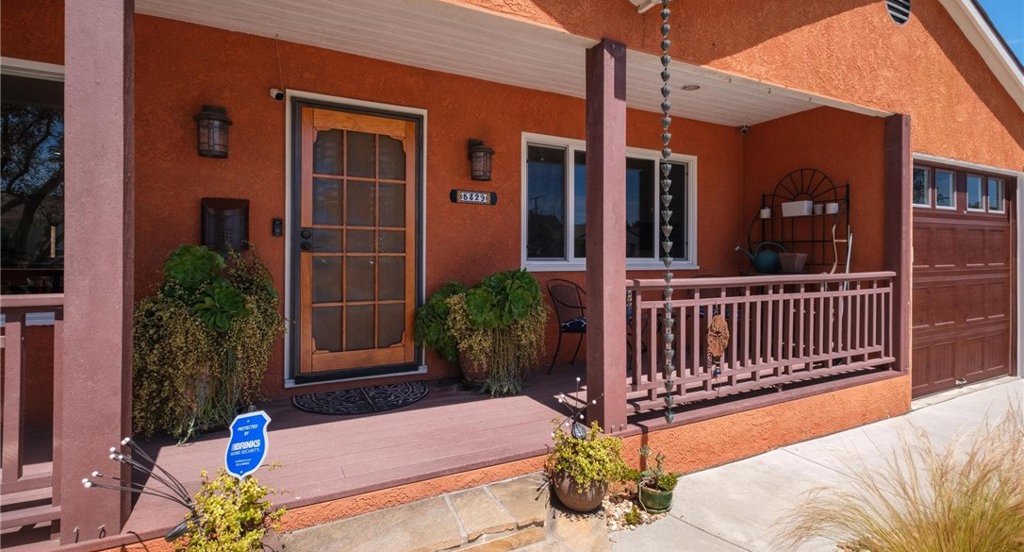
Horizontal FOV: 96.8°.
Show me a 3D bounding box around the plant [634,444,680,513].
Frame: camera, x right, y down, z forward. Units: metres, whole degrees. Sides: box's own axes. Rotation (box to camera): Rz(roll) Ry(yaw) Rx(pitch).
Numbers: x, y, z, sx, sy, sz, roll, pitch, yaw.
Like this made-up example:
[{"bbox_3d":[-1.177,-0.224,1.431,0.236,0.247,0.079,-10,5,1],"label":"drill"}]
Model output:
[{"bbox_3d":[0.775,1.071,2.430,0.235,0.330,0.225,0,2,0],"label":"plant"}]

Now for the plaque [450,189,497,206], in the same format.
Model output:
[{"bbox_3d":[-0.321,-0.668,3.869,0.427,0.109,0.025,-1,2,-26],"label":"plaque"}]

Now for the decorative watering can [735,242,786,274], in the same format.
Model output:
[{"bbox_3d":[2.634,-0.194,4.848,0.240,0.330,0.530,-1,1,-37],"label":"decorative watering can"}]

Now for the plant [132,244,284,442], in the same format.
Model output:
[{"bbox_3d":[-1.808,0.343,2.764,0.780,1.050,0.680,0,1,-25],"label":"plant"}]

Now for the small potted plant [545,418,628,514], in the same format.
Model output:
[{"bbox_3d":[0.373,0.909,2.250,0.395,0.410,0.360,0,2,0],"label":"small potted plant"}]

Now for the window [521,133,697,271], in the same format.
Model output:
[{"bbox_3d":[1.079,-0.679,4.554,2.195,1.251,0.090,-1,2,-26],"label":"window"}]

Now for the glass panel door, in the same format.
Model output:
[{"bbox_3d":[-1.165,-0.263,3.486,0.880,1.990,0.060,0,1,-25],"label":"glass panel door"}]

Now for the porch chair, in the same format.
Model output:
[{"bbox_3d":[0.697,0.437,4.034,0.620,0.820,0.580,0,1,24],"label":"porch chair"}]

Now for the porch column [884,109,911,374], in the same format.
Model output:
[{"bbox_3d":[3.344,-0.264,3.956,0.145,2.180,0.150,0,1,-25],"label":"porch column"}]

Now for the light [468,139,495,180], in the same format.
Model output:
[{"bbox_3d":[-0.254,-0.978,3.799,0.213,0.359,0.212,-1,2,-26],"label":"light"}]

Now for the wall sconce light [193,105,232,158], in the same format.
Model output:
[{"bbox_3d":[-1.957,-0.958,2.968,0.213,0.356,0.212,-1,2,-26],"label":"wall sconce light"}]

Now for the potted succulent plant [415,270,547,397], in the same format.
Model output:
[{"bbox_3d":[-0.245,0.410,3.529,0.960,0.880,0.680,0,1,-25],"label":"potted succulent plant"}]

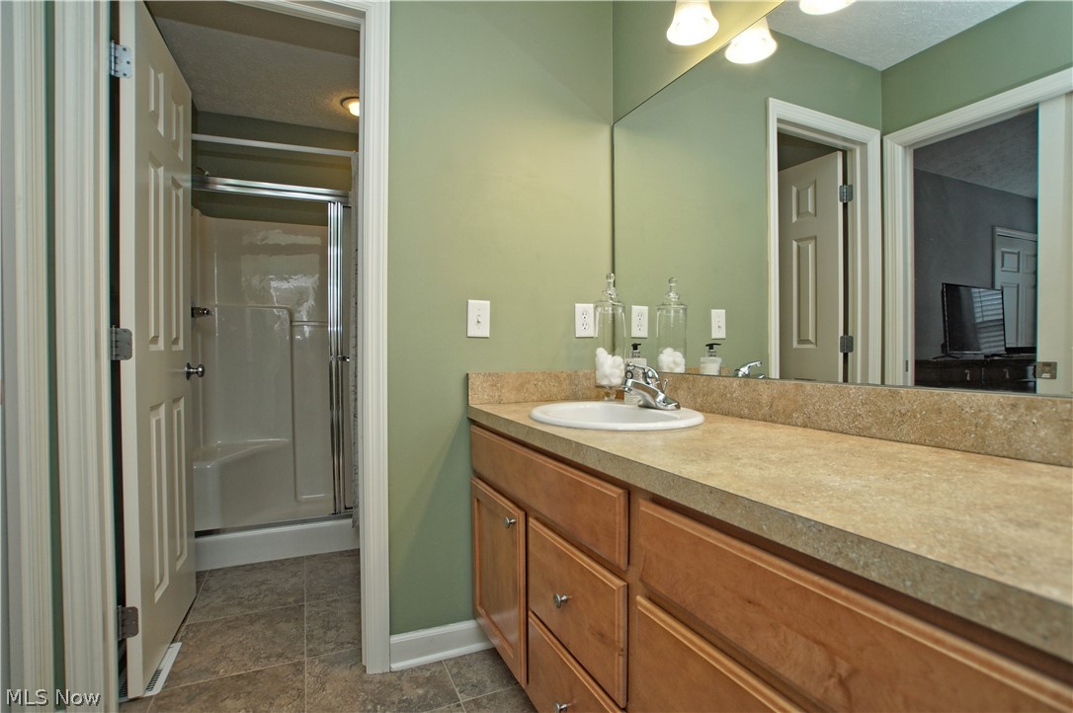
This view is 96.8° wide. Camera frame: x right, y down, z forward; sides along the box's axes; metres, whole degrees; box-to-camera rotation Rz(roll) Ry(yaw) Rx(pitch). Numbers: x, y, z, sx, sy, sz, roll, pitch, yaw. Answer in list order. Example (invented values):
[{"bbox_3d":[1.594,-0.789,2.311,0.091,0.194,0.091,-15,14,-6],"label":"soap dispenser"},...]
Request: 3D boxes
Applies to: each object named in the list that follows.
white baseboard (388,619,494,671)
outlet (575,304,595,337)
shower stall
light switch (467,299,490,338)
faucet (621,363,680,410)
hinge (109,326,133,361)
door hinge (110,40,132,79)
[{"bbox_3d":[-0.275,0.884,1.475,0.345,0.095,0.017,-1,1,-21],"label":"white baseboard"},{"bbox_3d":[0.166,-0.122,1.637,0.071,0.115,0.010,-1,1,-21],"label":"outlet"},{"bbox_3d":[-1.117,0.001,2.623,1.340,1.820,0.860,-1,1,-21],"label":"shower stall"},{"bbox_3d":[-0.178,-0.118,1.499,0.071,0.115,0.014,-1,1,-21],"label":"light switch"},{"bbox_3d":[0.308,0.082,1.347,0.142,0.127,0.155,-1,1,-21],"label":"faucet"},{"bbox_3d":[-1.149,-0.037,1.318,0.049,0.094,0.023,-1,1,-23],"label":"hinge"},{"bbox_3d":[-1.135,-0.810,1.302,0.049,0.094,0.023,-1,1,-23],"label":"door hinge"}]

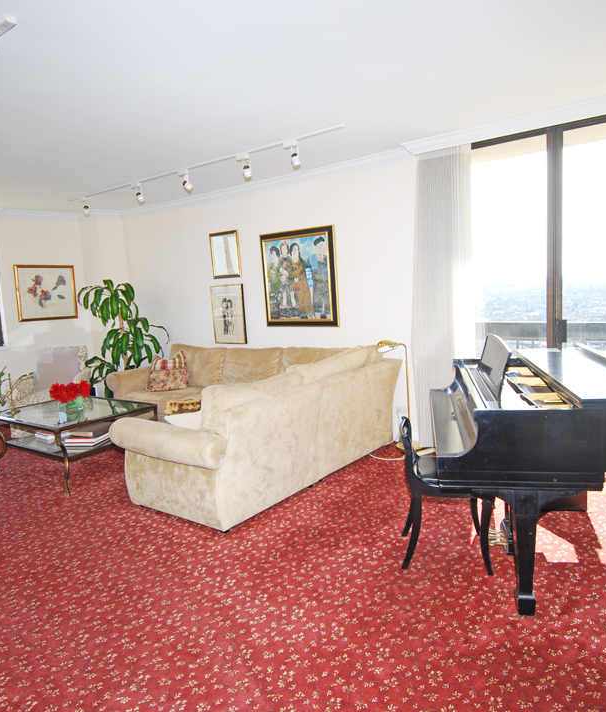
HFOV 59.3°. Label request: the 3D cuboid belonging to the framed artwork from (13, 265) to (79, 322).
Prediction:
[{"bbox_3d":[-3.276,-0.811,6.815,0.035,0.700,0.759,2,9,38],"label":"framed artwork"}]

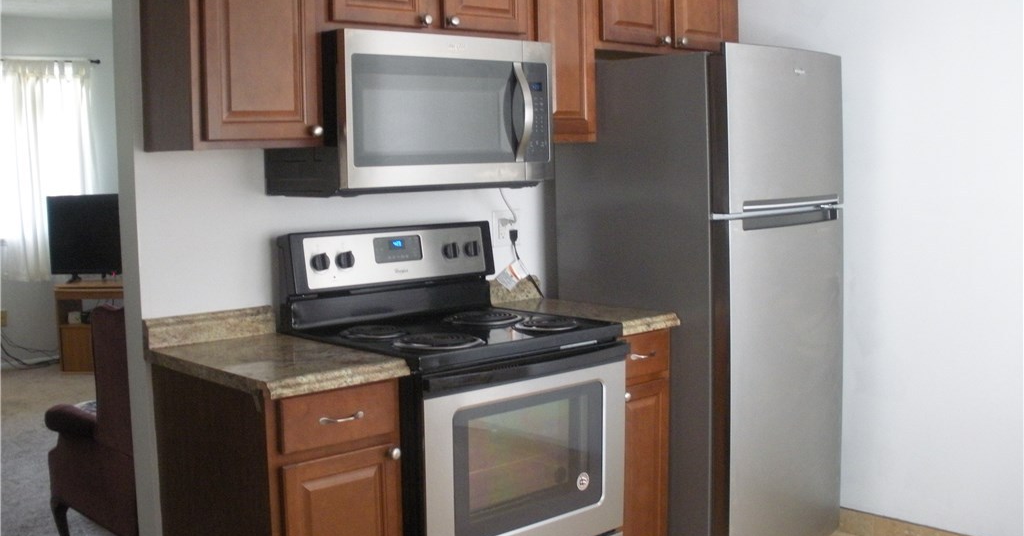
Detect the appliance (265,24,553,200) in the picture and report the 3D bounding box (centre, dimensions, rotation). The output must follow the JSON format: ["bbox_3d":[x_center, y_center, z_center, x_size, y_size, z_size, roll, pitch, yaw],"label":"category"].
[{"bbox_3d":[-0.301,-0.450,3.166,0.752,0.426,0.444,-6,7,-42],"label":"appliance"}]

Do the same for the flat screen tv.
[{"bbox_3d":[-2.915,-0.216,7.687,0.970,0.640,0.180,0,6,14],"label":"flat screen tv"}]

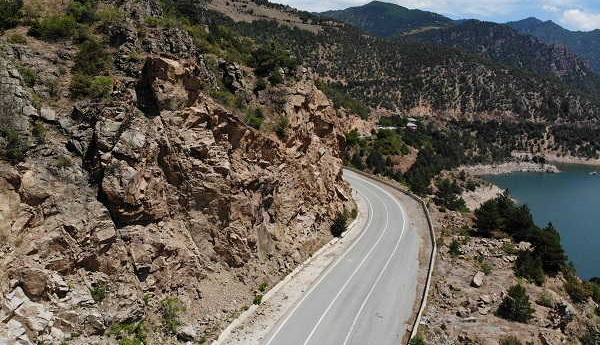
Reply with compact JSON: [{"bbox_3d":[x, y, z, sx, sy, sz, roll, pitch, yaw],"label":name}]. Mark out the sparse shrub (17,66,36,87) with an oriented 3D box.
[{"bbox_3d":[-30.580,-10.729,46.500,1.837,2.160,1.653,-5,10,-32],"label":"sparse shrub"}]

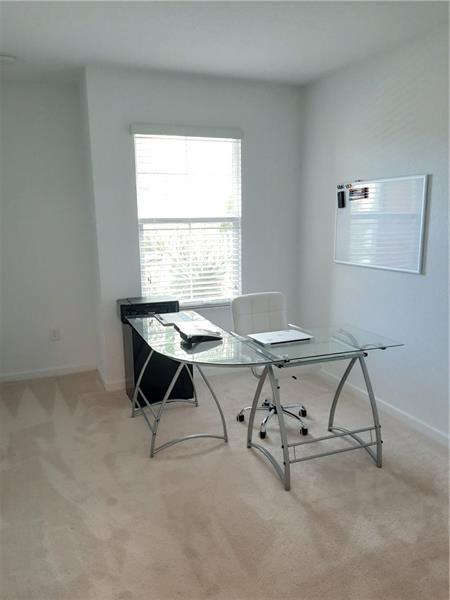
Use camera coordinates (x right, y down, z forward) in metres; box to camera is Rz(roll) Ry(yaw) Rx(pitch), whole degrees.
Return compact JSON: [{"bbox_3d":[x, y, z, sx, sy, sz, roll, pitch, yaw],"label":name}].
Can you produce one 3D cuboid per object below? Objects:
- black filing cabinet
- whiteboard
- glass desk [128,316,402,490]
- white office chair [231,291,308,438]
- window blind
[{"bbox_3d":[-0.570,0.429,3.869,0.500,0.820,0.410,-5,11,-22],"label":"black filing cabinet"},{"bbox_3d":[1.157,-0.589,3.515,0.025,0.672,0.910,-6,12,-26],"label":"whiteboard"},{"bbox_3d":[0.155,0.578,3.204,1.450,0.750,1.490,-5,11,-21],"label":"glass desk"},{"bbox_3d":[0.371,0.450,3.309,0.570,0.960,0.590,-6,12,-26],"label":"white office chair"},{"bbox_3d":[-0.299,-0.687,4.068,0.955,1.500,0.060,-4,11,-18],"label":"window blind"}]

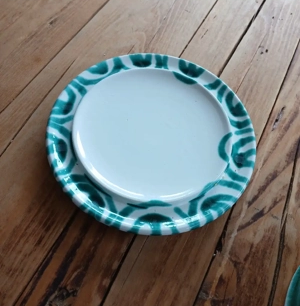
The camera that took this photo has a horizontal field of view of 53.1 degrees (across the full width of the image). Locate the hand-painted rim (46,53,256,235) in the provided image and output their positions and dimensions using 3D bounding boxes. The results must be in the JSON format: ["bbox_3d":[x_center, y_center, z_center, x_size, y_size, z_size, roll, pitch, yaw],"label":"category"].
[{"bbox_3d":[0.005,-0.029,0.418,0.285,0.028,0.285,2,62,-4],"label":"hand-painted rim"}]

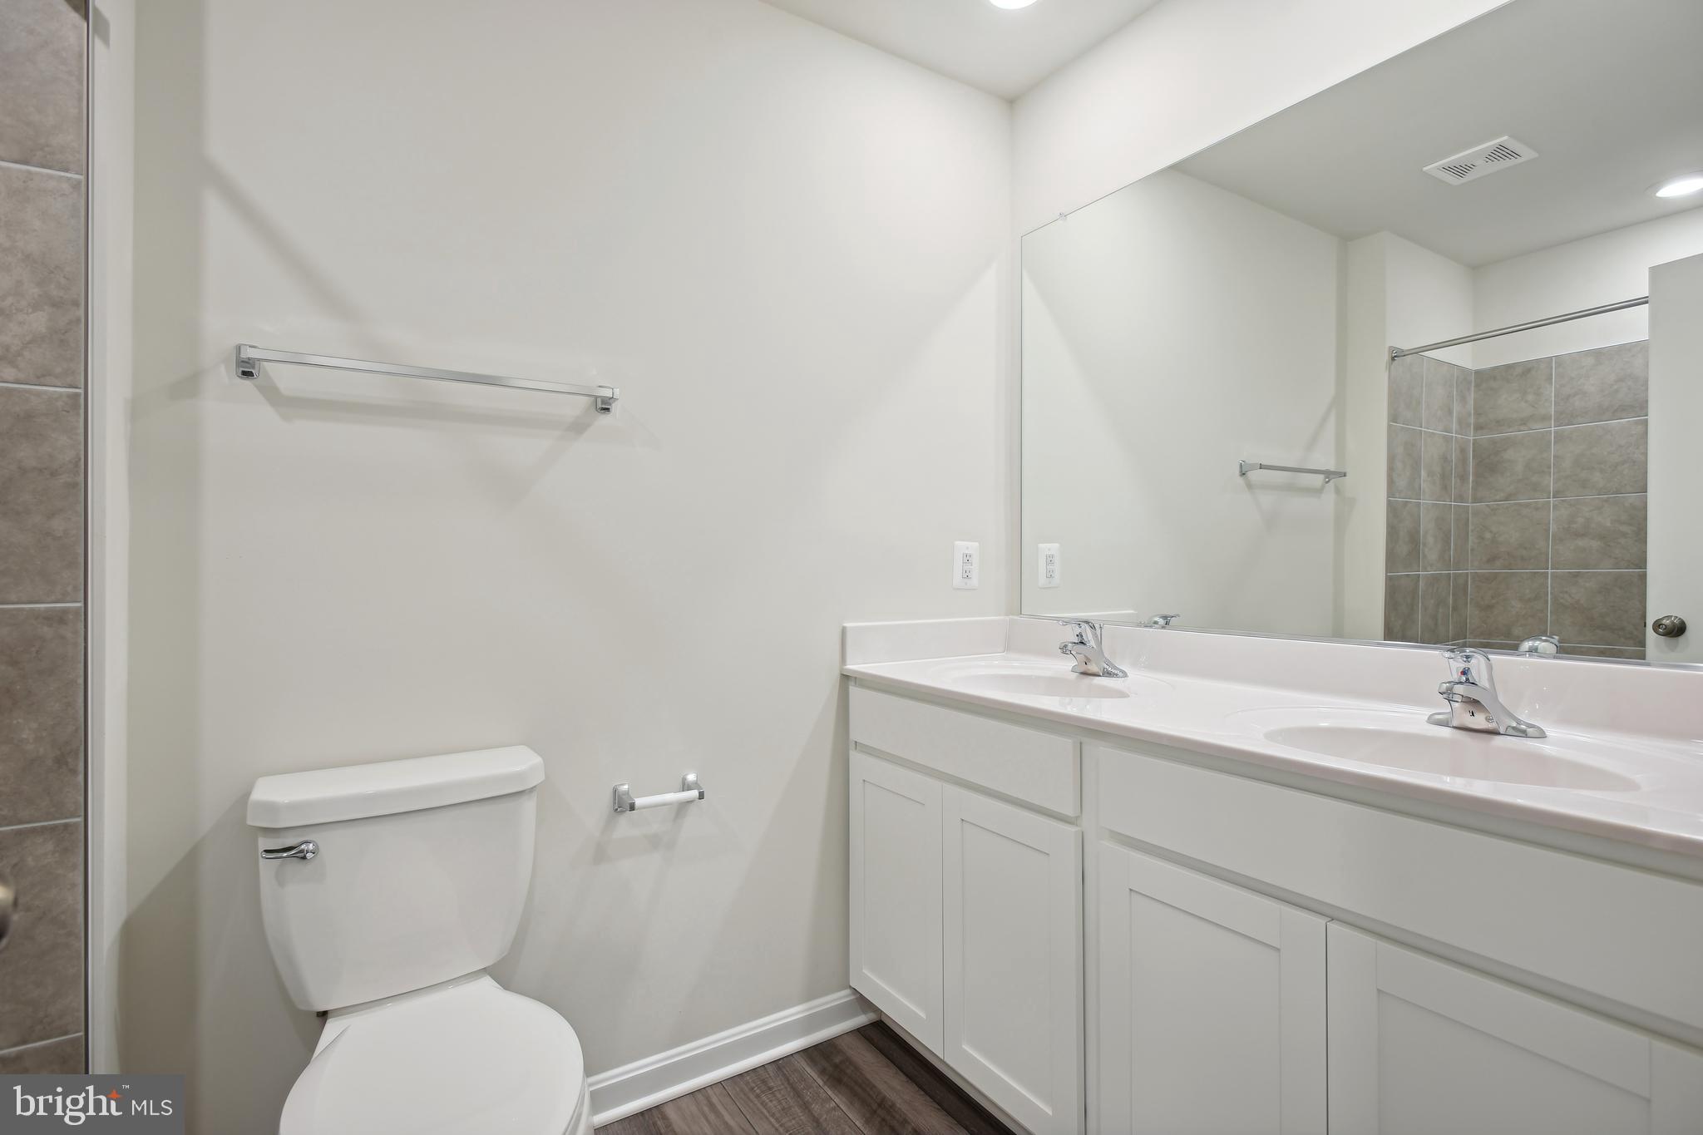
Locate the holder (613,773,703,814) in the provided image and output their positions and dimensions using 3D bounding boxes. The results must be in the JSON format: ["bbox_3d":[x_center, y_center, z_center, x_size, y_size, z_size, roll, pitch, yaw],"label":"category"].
[{"bbox_3d":[-0.397,0.481,1.687,0.184,0.057,0.073,0,0,-33],"label":"holder"}]

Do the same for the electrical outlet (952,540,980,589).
[{"bbox_3d":[0.315,-0.004,2.182,0.088,0.131,0.008,0,0,-33],"label":"electrical outlet"}]

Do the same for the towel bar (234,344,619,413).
[{"bbox_3d":[-0.738,-0.344,1.467,0.618,0.058,0.073,0,0,-33],"label":"towel bar"}]

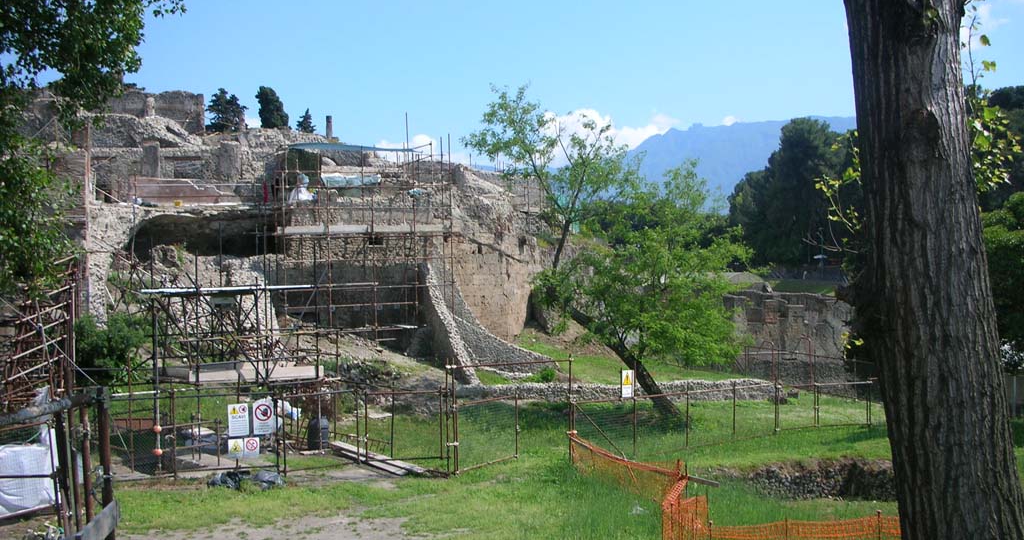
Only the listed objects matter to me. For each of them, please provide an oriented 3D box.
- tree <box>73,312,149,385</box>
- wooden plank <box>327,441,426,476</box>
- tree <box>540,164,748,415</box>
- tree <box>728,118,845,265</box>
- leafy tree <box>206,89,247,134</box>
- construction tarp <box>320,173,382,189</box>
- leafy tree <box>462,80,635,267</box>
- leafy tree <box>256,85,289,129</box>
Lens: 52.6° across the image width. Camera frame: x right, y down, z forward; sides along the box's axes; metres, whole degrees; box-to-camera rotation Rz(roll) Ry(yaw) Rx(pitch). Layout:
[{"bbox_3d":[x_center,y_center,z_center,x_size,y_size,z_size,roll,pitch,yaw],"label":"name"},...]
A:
[{"bbox_3d":[-12.925,2.655,33.501,2.459,2.559,2.400,-1,1,0],"label":"tree"},{"bbox_3d":[-3.333,4.566,25.300,0.270,0.060,4.244,-2,1,-37],"label":"wooden plank"},{"bbox_3d":[4.863,0.716,38.000,7.634,9.175,7.300,-1,1,0],"label":"tree"},{"bbox_3d":[30.710,-8.386,115.000,13.772,16.882,13.000,-1,1,0],"label":"tree"},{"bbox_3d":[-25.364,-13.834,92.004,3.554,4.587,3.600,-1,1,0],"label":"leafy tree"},{"bbox_3d":[-6.867,-3.829,44.300,2.635,0.680,0.800,-1,1,-3],"label":"construction tarp"},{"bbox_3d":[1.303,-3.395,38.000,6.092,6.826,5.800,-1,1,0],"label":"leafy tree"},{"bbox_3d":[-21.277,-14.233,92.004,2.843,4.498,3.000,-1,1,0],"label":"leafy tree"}]

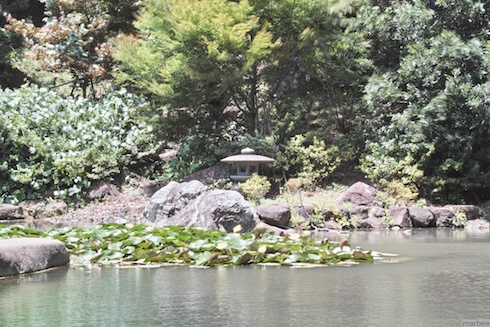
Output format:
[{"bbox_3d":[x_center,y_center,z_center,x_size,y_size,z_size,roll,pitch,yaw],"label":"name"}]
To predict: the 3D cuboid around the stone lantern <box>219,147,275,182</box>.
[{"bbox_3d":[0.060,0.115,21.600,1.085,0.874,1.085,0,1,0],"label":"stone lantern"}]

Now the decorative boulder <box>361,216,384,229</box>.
[{"bbox_3d":[2.513,1.163,21.200,0.473,0.229,0.360,0,1,0],"label":"decorative boulder"}]

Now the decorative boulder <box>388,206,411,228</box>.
[{"bbox_3d":[3.072,1.067,21.250,0.474,0.422,0.430,0,1,0],"label":"decorative boulder"}]

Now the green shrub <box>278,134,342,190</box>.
[{"bbox_3d":[1.357,-0.021,22.200,1.311,1.156,1.150,0,1,0],"label":"green shrub"}]

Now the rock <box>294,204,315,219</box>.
[{"bbox_3d":[1.189,0.960,21.500,0.400,0.271,0.360,0,1,0],"label":"rock"}]

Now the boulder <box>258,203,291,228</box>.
[{"bbox_3d":[0.579,1.040,21.300,0.683,0.480,0.520,0,1,0],"label":"boulder"}]

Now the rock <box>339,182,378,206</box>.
[{"bbox_3d":[2.353,0.643,22.300,0.829,0.483,0.620,0,1,0],"label":"rock"}]

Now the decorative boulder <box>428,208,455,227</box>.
[{"bbox_3d":[3.728,1.010,20.300,0.491,0.377,0.420,0,1,0],"label":"decorative boulder"}]

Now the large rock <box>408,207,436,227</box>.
[{"bbox_3d":[3.315,1.010,20.200,0.488,0.385,0.420,0,1,0],"label":"large rock"}]

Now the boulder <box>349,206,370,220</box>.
[{"bbox_3d":[2.181,0.948,20.400,0.398,0.266,0.320,0,1,0],"label":"boulder"}]

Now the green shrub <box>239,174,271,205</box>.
[{"bbox_3d":[0.193,0.529,21.900,0.652,0.593,0.600,0,1,0],"label":"green shrub"}]

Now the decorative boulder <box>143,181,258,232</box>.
[{"bbox_3d":[-0.864,0.844,21.000,2.255,1.005,1.600,0,1,0],"label":"decorative boulder"}]

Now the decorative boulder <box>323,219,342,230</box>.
[{"bbox_3d":[1.636,1.139,20.000,0.353,0.214,0.280,0,1,0],"label":"decorative boulder"}]

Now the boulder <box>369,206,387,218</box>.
[{"bbox_3d":[2.530,0.934,20.500,0.334,0.229,0.280,0,1,0],"label":"boulder"}]

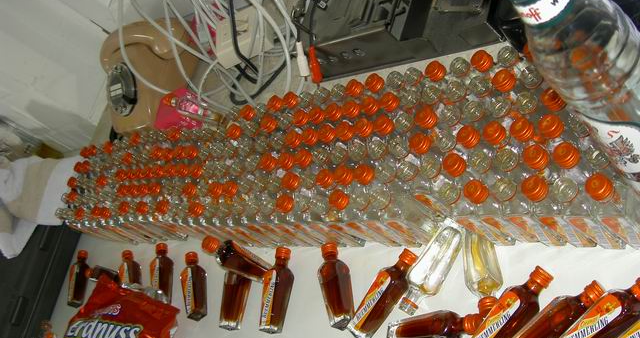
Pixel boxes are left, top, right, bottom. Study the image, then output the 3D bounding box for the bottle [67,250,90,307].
[{"bbox_3d":[-0.372,0.167,1.117,0.024,0.024,0.093,-29,48,33],"label":"bottle"}]

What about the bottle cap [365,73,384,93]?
[{"bbox_3d":[0.059,-0.092,0.774,0.018,0.012,0.018,-6,59,44],"label":"bottle cap"}]

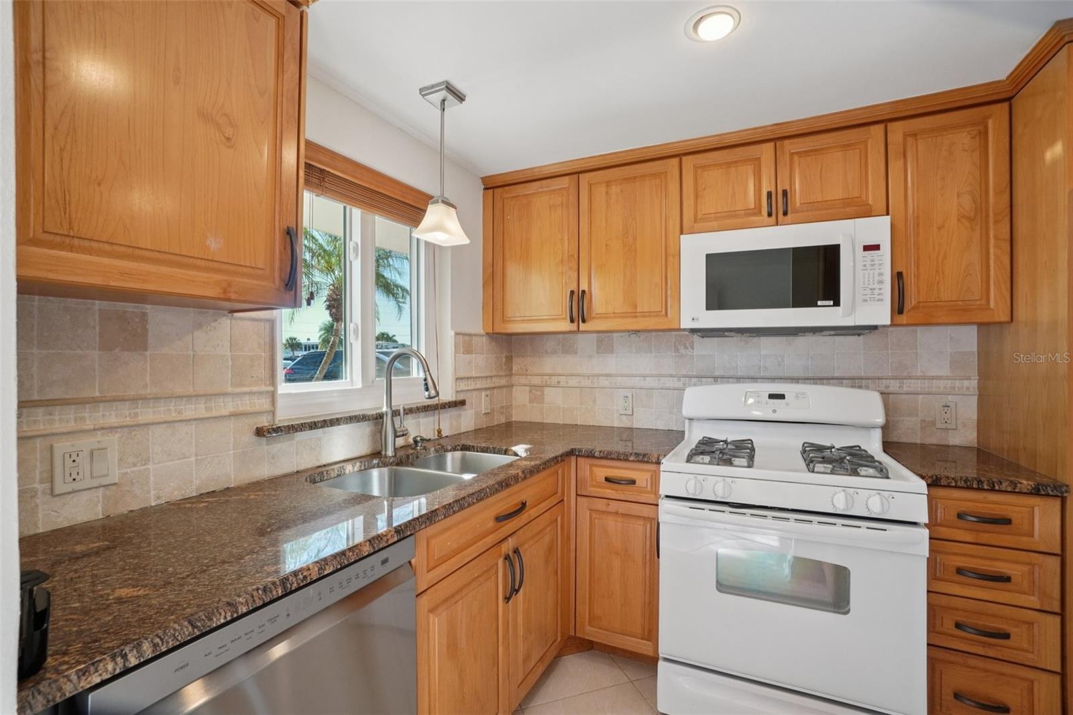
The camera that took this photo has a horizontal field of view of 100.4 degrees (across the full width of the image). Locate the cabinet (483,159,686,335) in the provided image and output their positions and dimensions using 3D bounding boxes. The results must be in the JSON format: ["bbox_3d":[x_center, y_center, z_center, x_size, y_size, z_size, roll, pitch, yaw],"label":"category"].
[{"bbox_3d":[0.244,-0.513,2.354,1.002,0.772,0.330,0,0,22],"label":"cabinet"}]

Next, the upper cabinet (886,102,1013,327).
[{"bbox_3d":[1.589,-0.516,1.813,0.356,0.782,0.330,0,0,22],"label":"upper cabinet"}]

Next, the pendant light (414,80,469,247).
[{"bbox_3d":[-0.333,-0.686,1.602,0.140,0.520,0.140,0,0,28],"label":"pendant light"}]

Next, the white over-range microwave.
[{"bbox_3d":[1.058,-0.326,1.997,0.757,0.424,0.385,0,0,22],"label":"white over-range microwave"}]

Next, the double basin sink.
[{"bbox_3d":[-0.354,0.505,1.575,0.430,0.200,0.740,0,0,28],"label":"double basin sink"}]

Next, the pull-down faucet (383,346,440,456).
[{"bbox_3d":[-0.457,0.171,1.700,0.280,0.415,0.120,0,0,28],"label":"pull-down faucet"}]

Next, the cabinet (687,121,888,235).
[{"bbox_3d":[1.066,-0.722,2.024,0.761,0.357,0.330,0,0,22],"label":"cabinet"}]

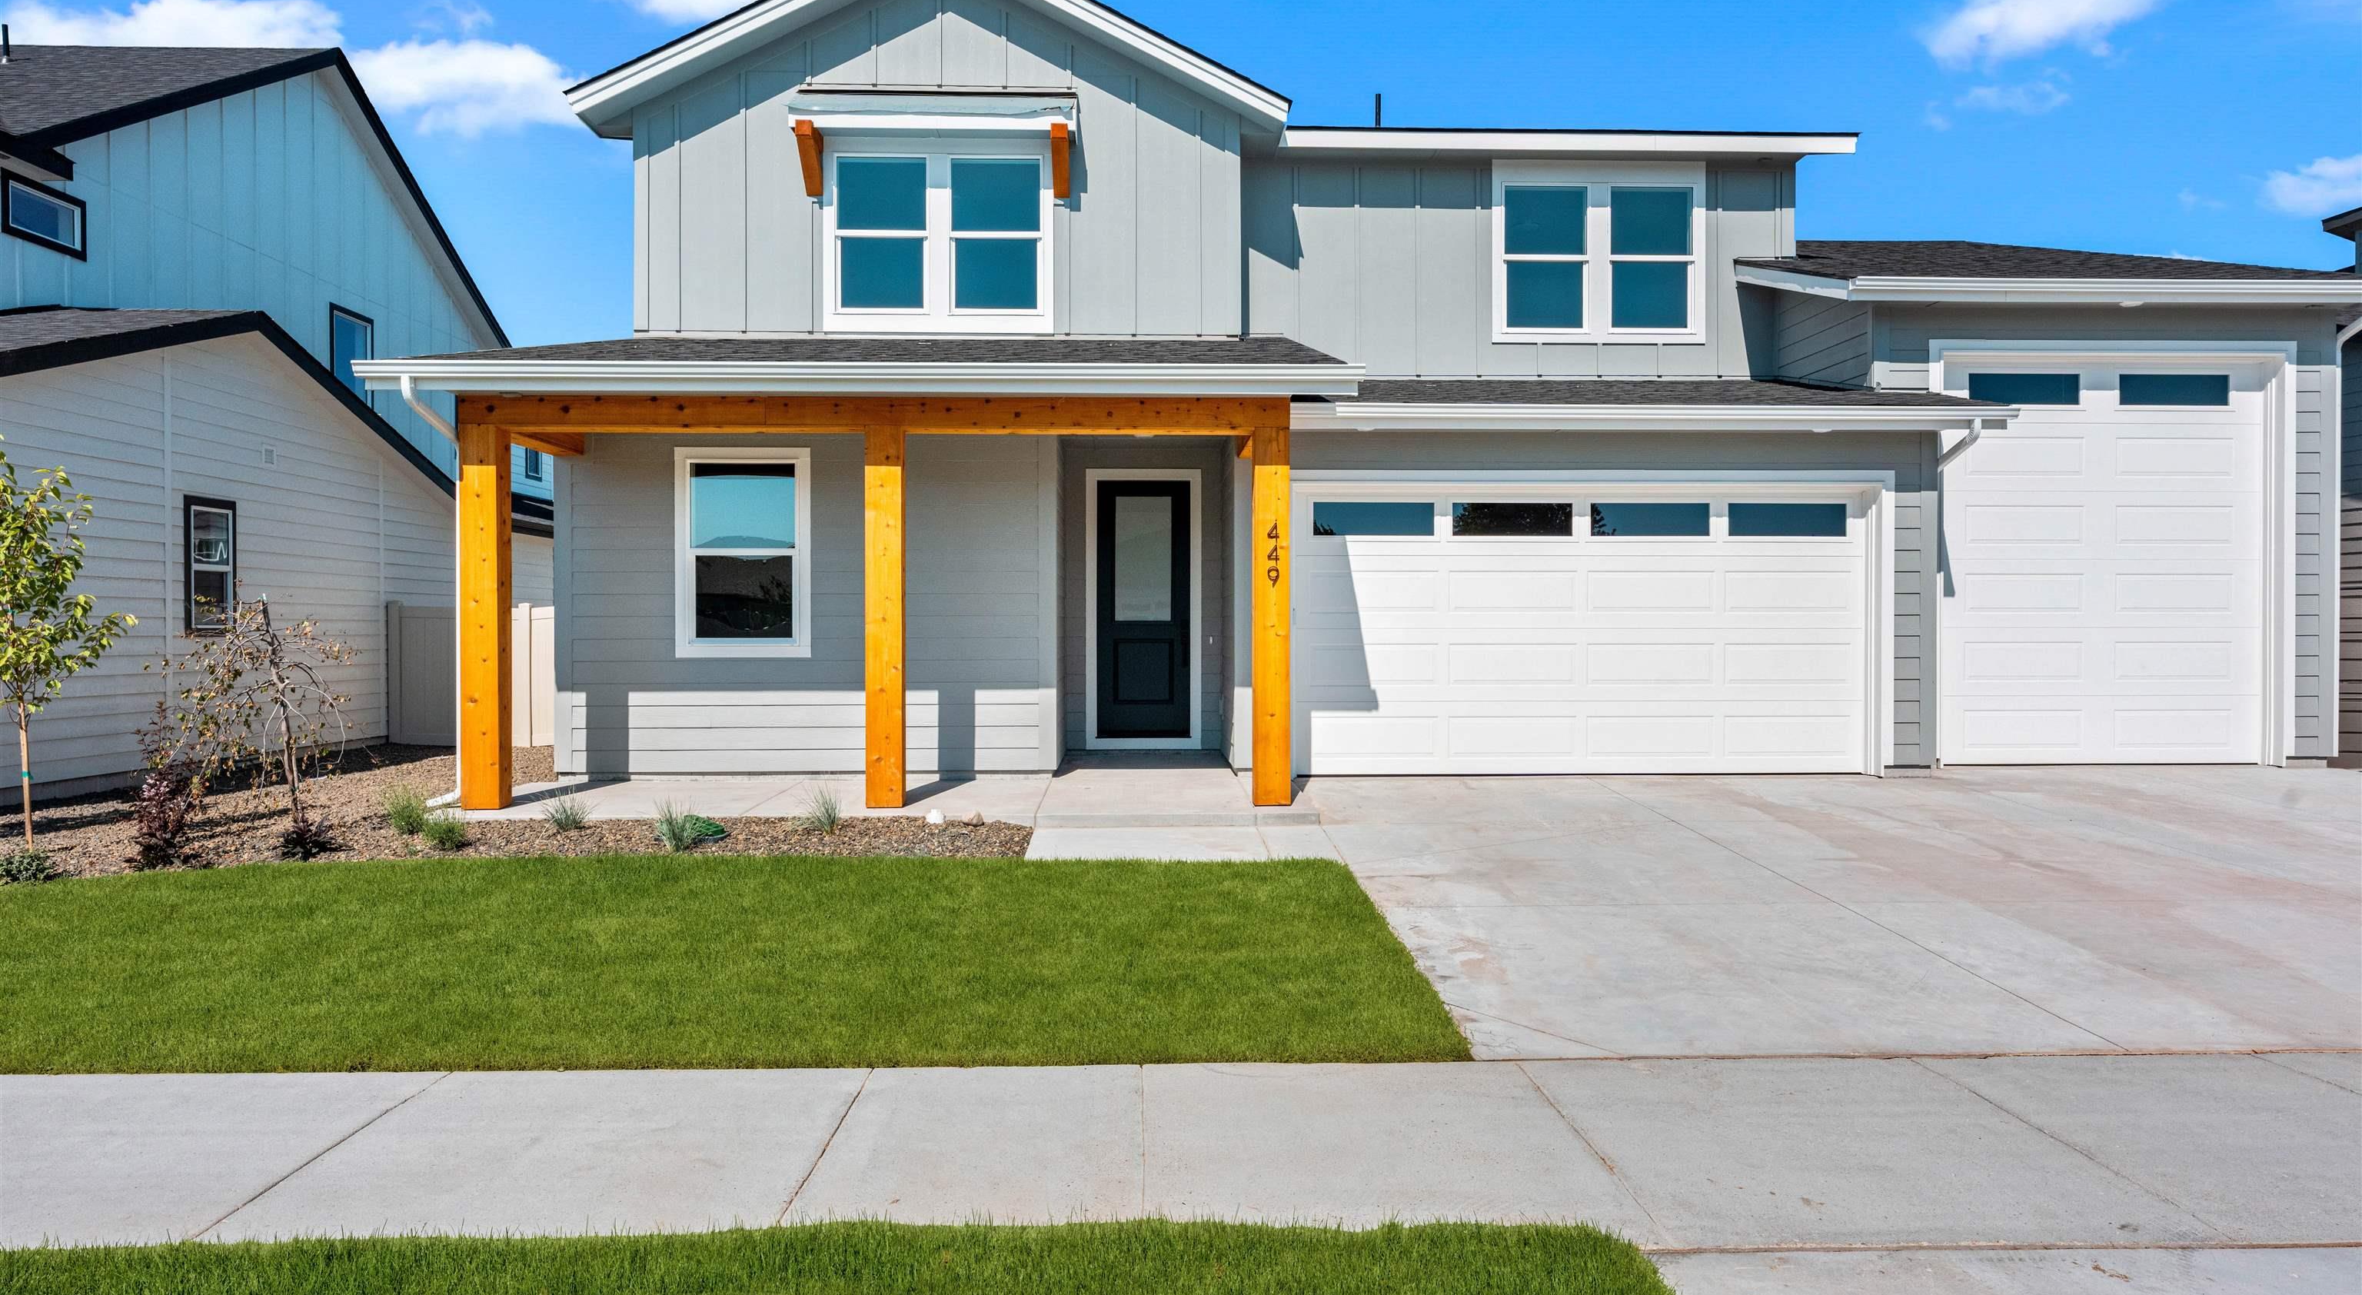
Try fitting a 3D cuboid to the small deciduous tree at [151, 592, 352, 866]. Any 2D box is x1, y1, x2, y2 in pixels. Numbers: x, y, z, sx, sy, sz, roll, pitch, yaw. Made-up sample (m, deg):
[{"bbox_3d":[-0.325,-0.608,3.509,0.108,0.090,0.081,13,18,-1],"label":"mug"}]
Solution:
[{"bbox_3d":[-5.740,0.460,8.150,1.100,1.580,1.050,0,0,-2],"label":"small deciduous tree"}]

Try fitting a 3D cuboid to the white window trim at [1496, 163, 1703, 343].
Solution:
[{"bbox_3d":[4.179,-3.962,13.110,2.148,1.820,0.100,0,0,-2],"label":"white window trim"}]

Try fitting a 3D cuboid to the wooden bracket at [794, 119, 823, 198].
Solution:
[{"bbox_3d":[-3.378,-4.448,11.960,0.150,0.550,0.410,0,0,-2],"label":"wooden bracket"}]

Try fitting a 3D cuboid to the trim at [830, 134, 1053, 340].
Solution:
[{"bbox_3d":[-2.252,-3.800,12.160,2.112,1.780,0.110,0,0,-2],"label":"trim"}]

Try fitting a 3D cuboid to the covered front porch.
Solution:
[{"bbox_3d":[-2.090,-0.330,9.750,5.750,2.900,1.800,0,0,-2],"label":"covered front porch"}]

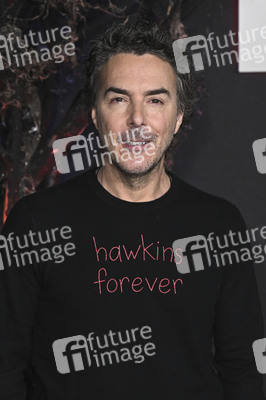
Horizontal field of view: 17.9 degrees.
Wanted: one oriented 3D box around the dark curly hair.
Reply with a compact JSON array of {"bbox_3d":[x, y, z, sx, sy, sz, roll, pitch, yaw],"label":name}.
[{"bbox_3d":[0.014,-0.231,1.570,0.203,0.210,0.225,0,0,7],"label":"dark curly hair"}]

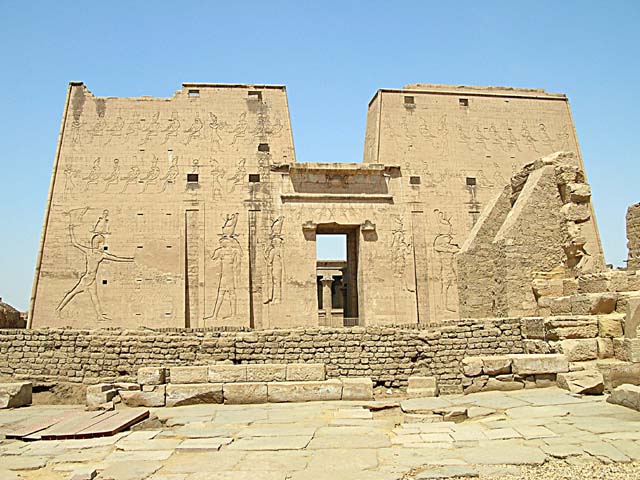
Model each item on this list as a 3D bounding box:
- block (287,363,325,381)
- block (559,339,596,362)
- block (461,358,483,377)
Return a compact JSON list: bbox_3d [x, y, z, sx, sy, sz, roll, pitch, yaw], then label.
[{"bbox_3d":[-0.305,2.699,13.608,0.776,0.319,0.420,0,-7,-5],"label":"block"},{"bbox_3d":[5.510,2.394,14.497,0.806,0.463,0.600,-1,-7,-3],"label":"block"},{"bbox_3d":[3.064,2.611,13.707,0.423,0.359,0.420,0,-7,-8],"label":"block"}]

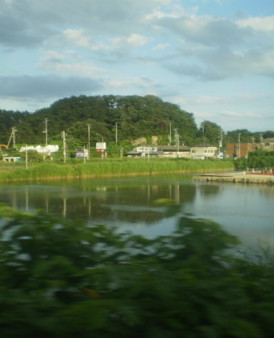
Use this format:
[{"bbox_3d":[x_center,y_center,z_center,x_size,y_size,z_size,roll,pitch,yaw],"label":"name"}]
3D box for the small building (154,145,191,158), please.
[{"bbox_3d":[14.027,-6.915,185.000,14.200,5.600,9.000,-1,2,-14],"label":"small building"}]

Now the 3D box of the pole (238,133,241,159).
[{"bbox_3d":[37.217,-8.533,170.000,0.600,9.600,0.500,-1,2,-17],"label":"pole"}]

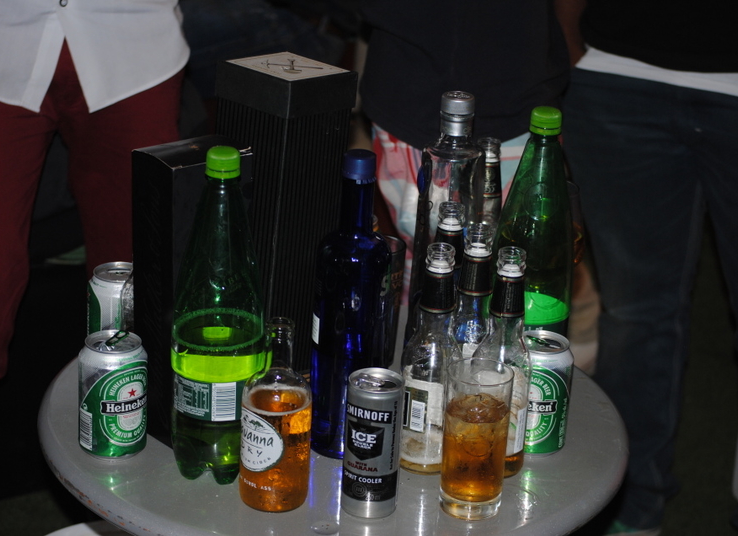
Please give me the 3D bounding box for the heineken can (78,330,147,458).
[{"bbox_3d":[-0.247,0.123,1.770,0.066,0.115,0.066,3,23,-1],"label":"heineken can"}]

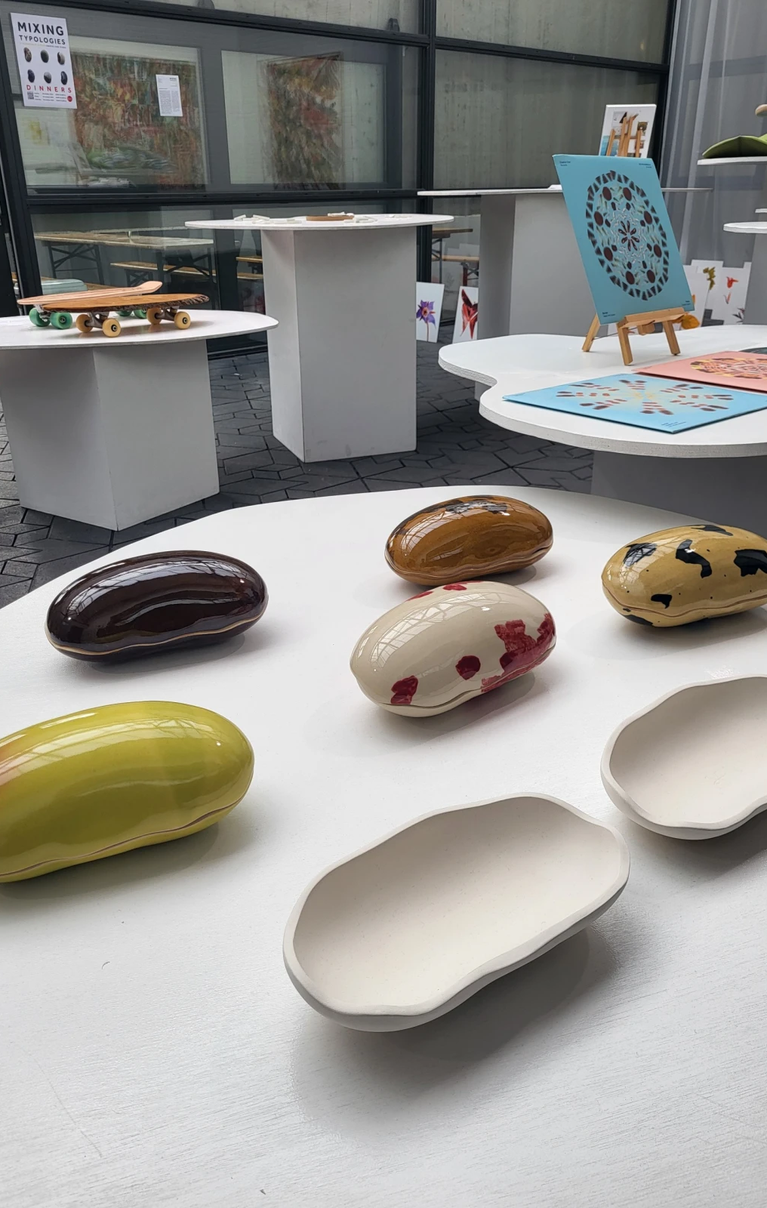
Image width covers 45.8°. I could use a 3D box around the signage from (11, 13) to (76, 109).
[{"bbox_3d":[-2.123,-3.397,5.692,0.341,0.494,0.010,-21,32,-37],"label":"signage"}]

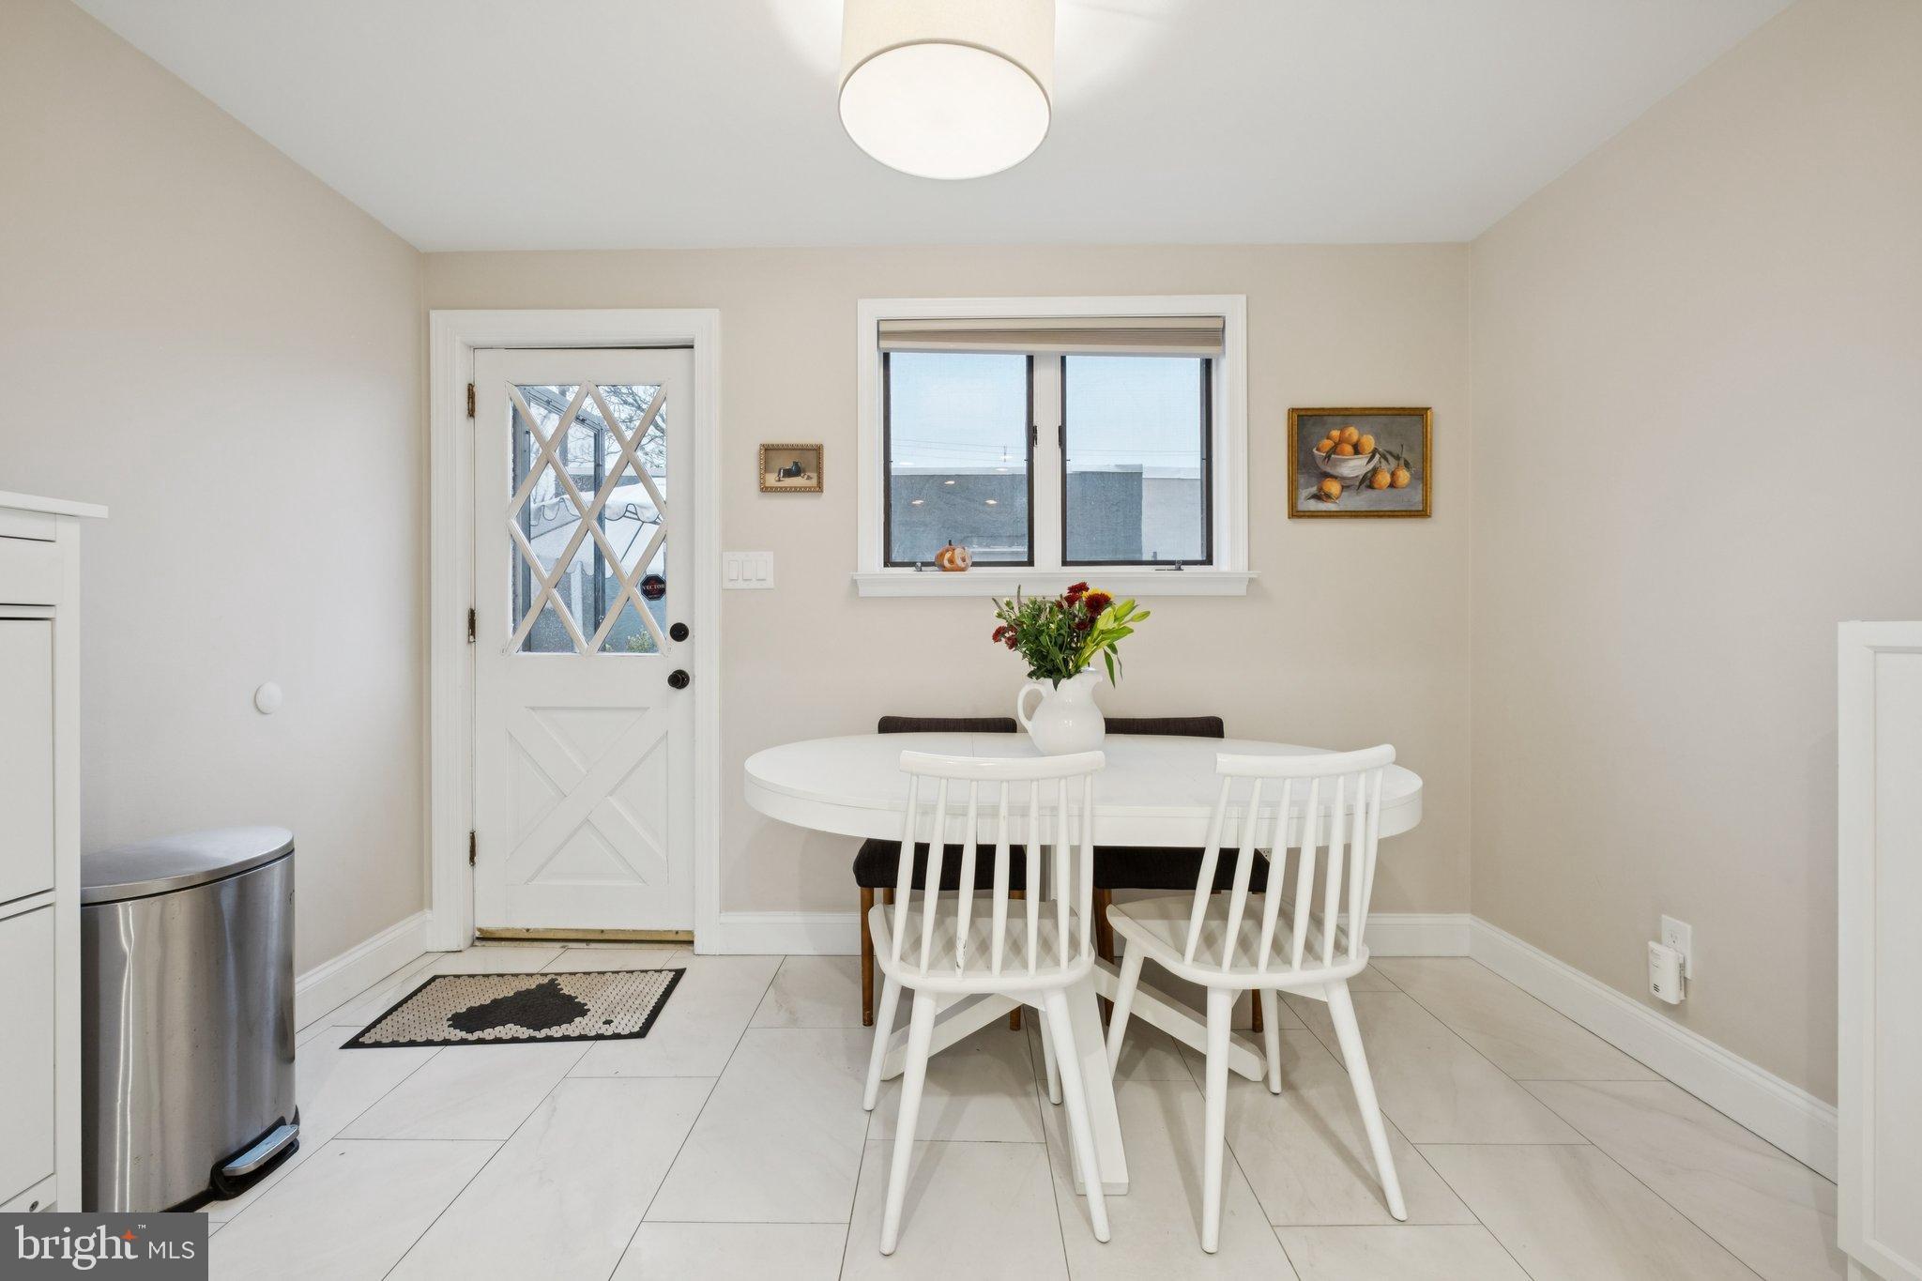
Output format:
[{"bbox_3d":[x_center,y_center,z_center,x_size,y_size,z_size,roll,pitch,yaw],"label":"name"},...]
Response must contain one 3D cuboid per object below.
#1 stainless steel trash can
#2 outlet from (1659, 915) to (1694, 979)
[{"bbox_3d":[-1.542,0.736,1.541,0.345,0.640,0.440,0,1,-1],"label":"stainless steel trash can"},{"bbox_3d":[1.678,0.717,1.878,0.010,0.122,0.078,0,1,-1],"label":"outlet"}]

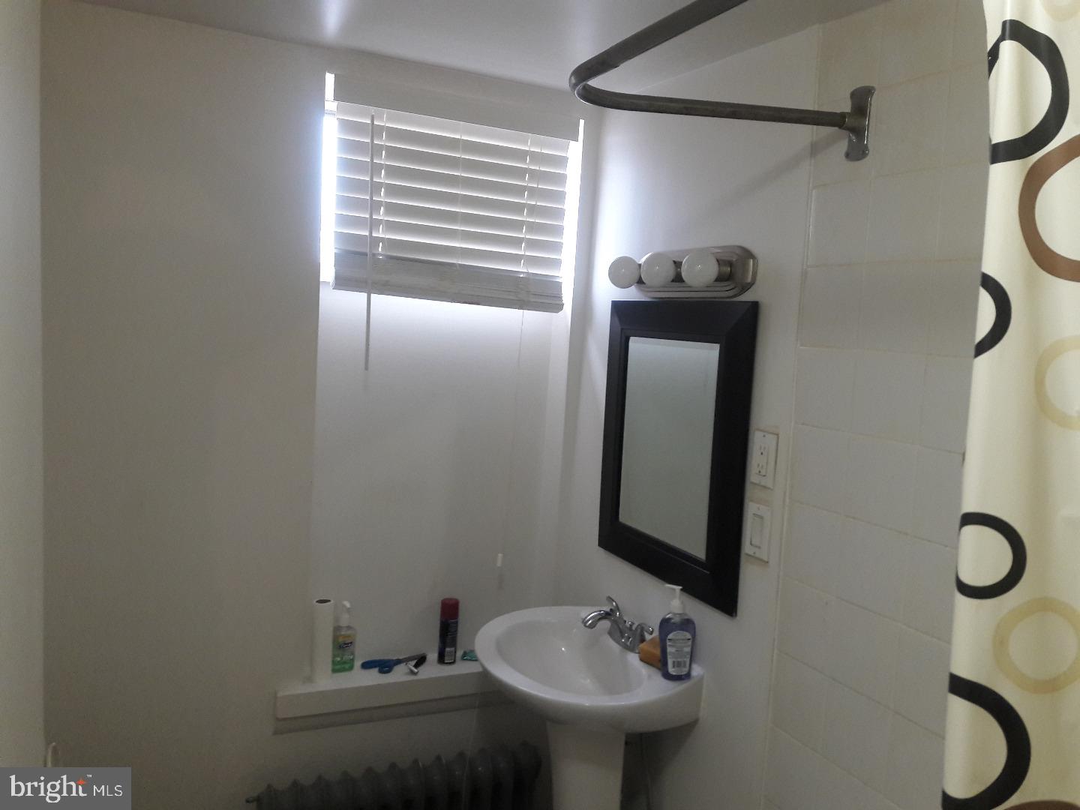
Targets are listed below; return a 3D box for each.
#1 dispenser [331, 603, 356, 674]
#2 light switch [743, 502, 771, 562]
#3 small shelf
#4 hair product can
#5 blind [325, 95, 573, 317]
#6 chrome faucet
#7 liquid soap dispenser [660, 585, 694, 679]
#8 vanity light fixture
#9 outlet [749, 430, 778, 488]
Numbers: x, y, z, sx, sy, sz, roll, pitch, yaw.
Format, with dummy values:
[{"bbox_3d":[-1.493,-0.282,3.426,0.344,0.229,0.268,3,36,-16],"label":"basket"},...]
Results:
[{"bbox_3d":[-0.542,0.637,2.412,0.065,0.188,0.048,0,6,-37],"label":"dispenser"},{"bbox_3d":[0.456,0.264,1.826,0.009,0.114,0.071,1,6,-25],"label":"light switch"},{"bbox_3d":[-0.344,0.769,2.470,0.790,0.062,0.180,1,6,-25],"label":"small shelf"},{"bbox_3d":[-0.258,0.647,2.517,0.054,0.184,0.054,3,5,0],"label":"hair product can"},{"bbox_3d":[-0.237,-0.548,2.380,0.710,0.545,0.110,1,6,-25],"label":"blind"},{"bbox_3d":[0.175,0.544,2.140,0.165,0.088,0.225,1,6,-25],"label":"chrome faucet"},{"bbox_3d":[0.312,0.510,1.964,0.080,0.203,0.053,4,5,9],"label":"liquid soap dispenser"},{"bbox_3d":[0.293,-0.315,2.051,0.140,0.115,0.490,1,6,-25],"label":"vanity light fixture"},{"bbox_3d":[0.466,0.113,1.813,0.009,0.114,0.071,1,6,-25],"label":"outlet"}]

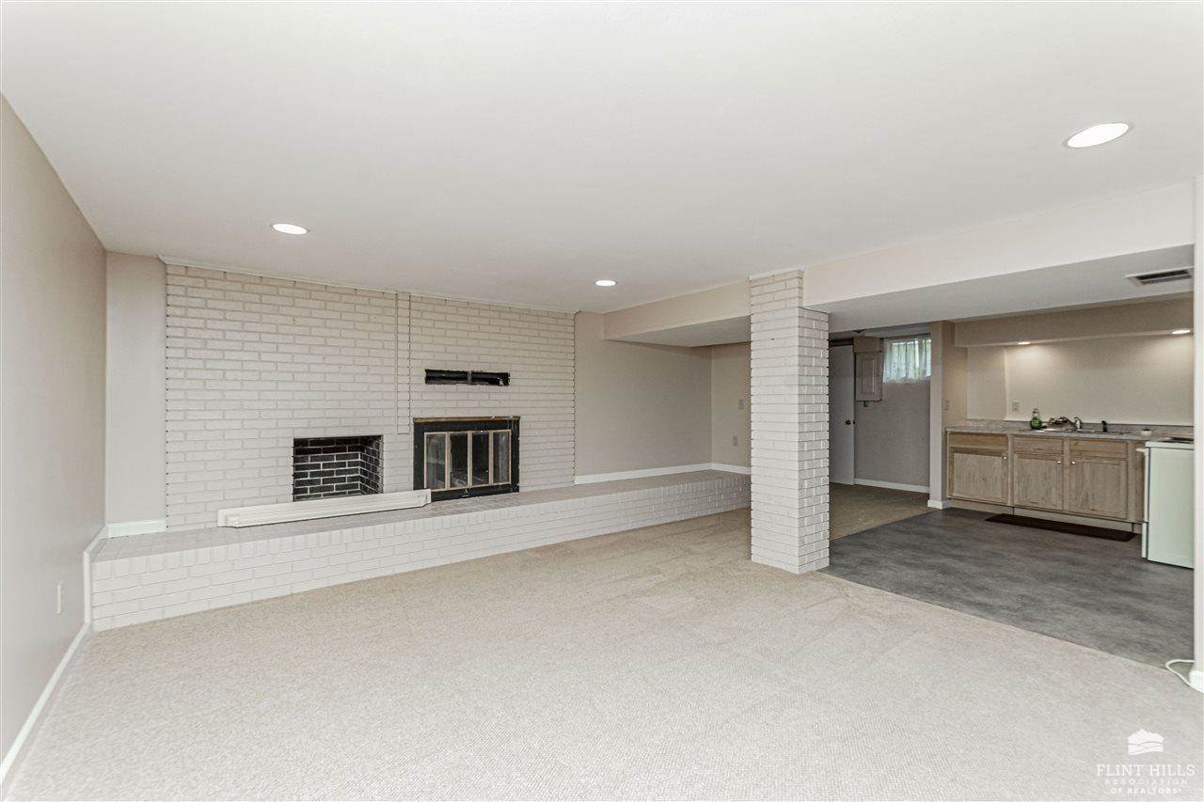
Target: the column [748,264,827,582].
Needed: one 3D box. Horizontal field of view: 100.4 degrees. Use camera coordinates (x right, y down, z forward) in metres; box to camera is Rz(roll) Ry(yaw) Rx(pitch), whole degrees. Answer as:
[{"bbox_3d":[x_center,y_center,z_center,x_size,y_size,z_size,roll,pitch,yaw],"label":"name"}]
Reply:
[{"bbox_3d":[1.420,0.144,3.782,0.399,2.140,0.393,0,0,-38],"label":"column"}]

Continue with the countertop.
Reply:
[{"bbox_3d":[4.785,0.295,5.080,0.640,0.124,2.095,0,0,-38],"label":"countertop"}]

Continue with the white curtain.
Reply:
[{"bbox_3d":[4.189,-0.567,6.815,0.100,0.610,0.670,0,0,-38],"label":"white curtain"}]

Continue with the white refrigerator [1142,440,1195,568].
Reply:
[{"bbox_3d":[4.644,0.762,3.824,0.740,0.912,0.685,0,0,-38],"label":"white refrigerator"}]

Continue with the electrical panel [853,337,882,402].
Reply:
[{"bbox_3d":[3.828,-0.444,7.206,0.095,0.915,0.360,0,0,-38],"label":"electrical panel"}]

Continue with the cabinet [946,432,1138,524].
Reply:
[{"bbox_3d":[4.633,0.774,5.293,0.600,0.838,1.520,0,0,-38],"label":"cabinet"}]

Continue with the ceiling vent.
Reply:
[{"bbox_3d":[2.980,-0.652,2.665,0.370,0.028,0.237,0,0,-38],"label":"ceiling vent"}]

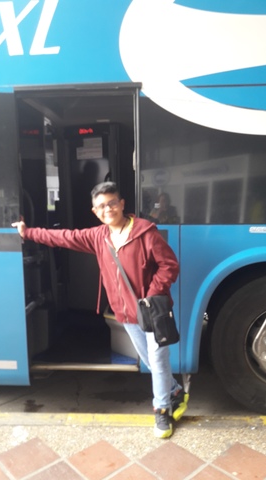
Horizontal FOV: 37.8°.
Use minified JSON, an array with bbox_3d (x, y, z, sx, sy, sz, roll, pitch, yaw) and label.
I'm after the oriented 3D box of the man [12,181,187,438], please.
[{"bbox_3d":[-0.225,0.390,2.385,1.090,1.480,0.380,0,5,9],"label":"man"}]

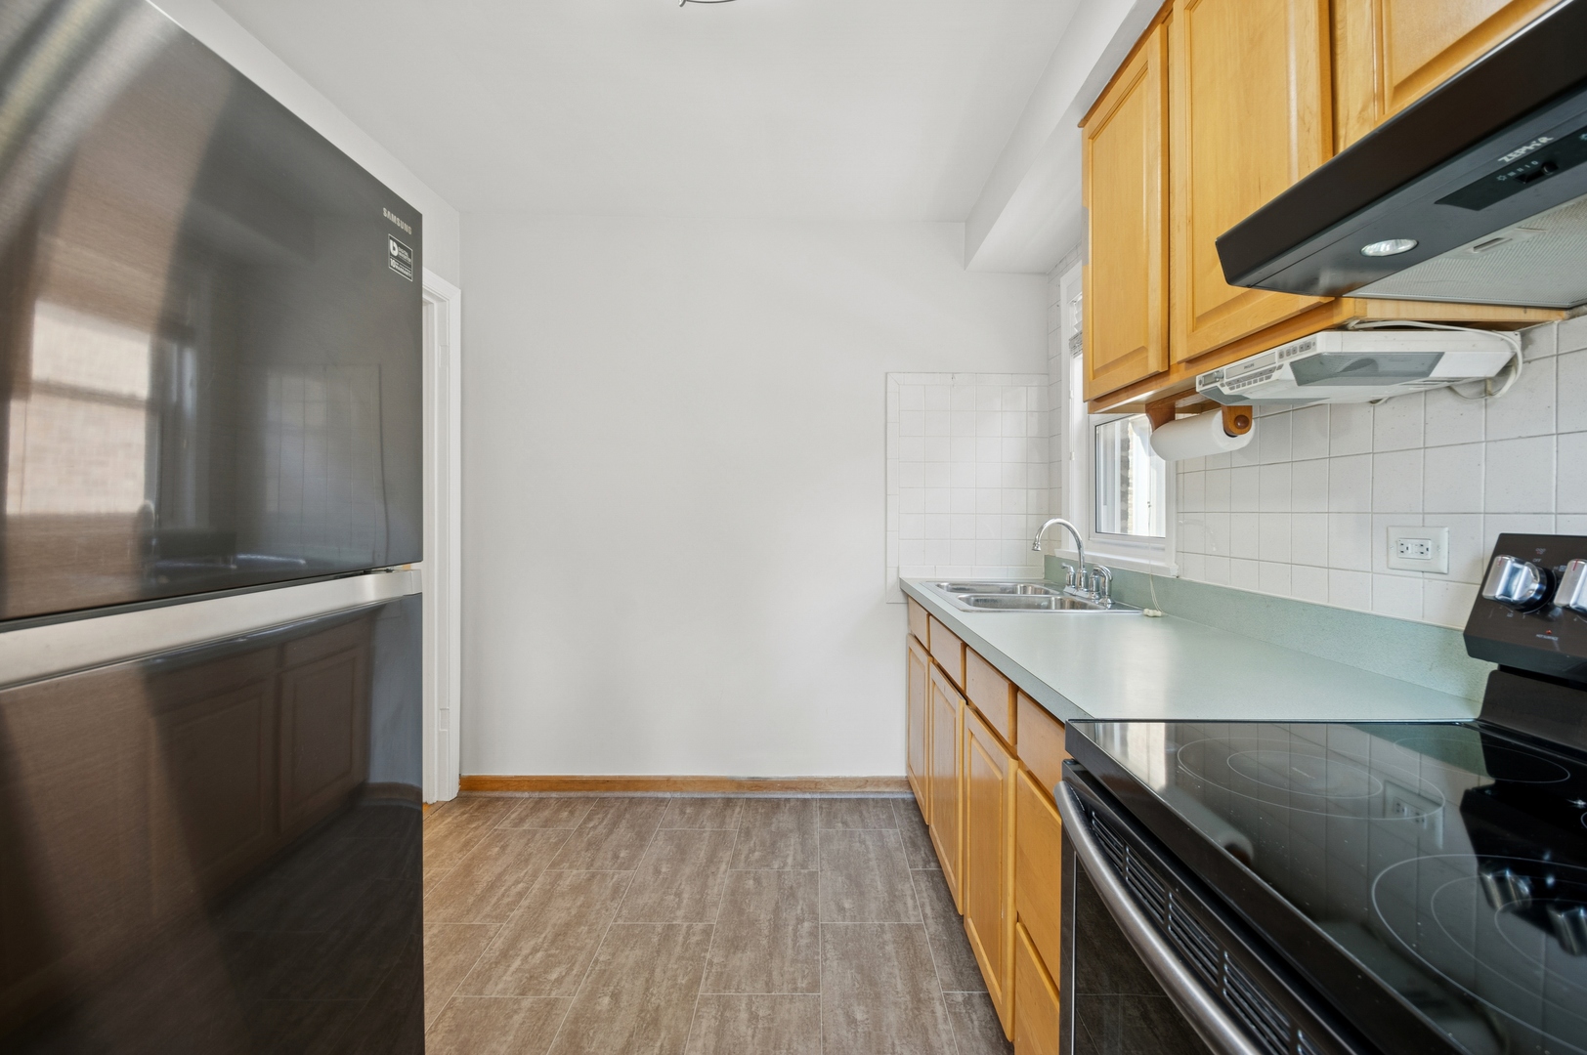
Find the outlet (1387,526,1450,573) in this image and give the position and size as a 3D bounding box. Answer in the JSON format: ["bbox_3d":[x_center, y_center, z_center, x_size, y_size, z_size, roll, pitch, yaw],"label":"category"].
[{"bbox_3d":[1.034,0.037,1.100,0.010,0.073,0.112,0,1,1],"label":"outlet"}]

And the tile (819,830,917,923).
[{"bbox_3d":[0.245,1.182,2.268,0.308,0.010,0.582,0,1,1],"label":"tile"}]

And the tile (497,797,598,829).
[{"bbox_3d":[-0.997,1.173,2.704,0.308,0.010,0.288,0,1,1],"label":"tile"}]

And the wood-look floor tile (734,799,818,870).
[{"bbox_3d":[-0.059,1.152,2.501,0.305,0.010,0.584,0,1,1],"label":"wood-look floor tile"}]

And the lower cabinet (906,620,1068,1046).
[{"bbox_3d":[0.759,0.734,1.860,0.600,0.905,1.910,0,1,1],"label":"lower cabinet"}]

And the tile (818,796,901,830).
[{"bbox_3d":[0.252,1.147,2.639,0.305,0.010,0.293,0,1,1],"label":"tile"}]

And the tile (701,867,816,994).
[{"bbox_3d":[-0.074,1.160,1.924,0.304,0.010,0.570,0,1,1],"label":"tile"}]

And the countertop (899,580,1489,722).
[{"bbox_3d":[0.710,0.250,1.806,0.603,0.040,1.924,0,1,1],"label":"countertop"}]

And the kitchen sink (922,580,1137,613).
[{"bbox_3d":[0.768,0.319,2.259,0.535,0.180,0.790,0,1,1],"label":"kitchen sink"}]

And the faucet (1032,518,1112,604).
[{"bbox_3d":[0.906,0.101,2.177,0.205,0.266,0.320,0,1,1],"label":"faucet"}]

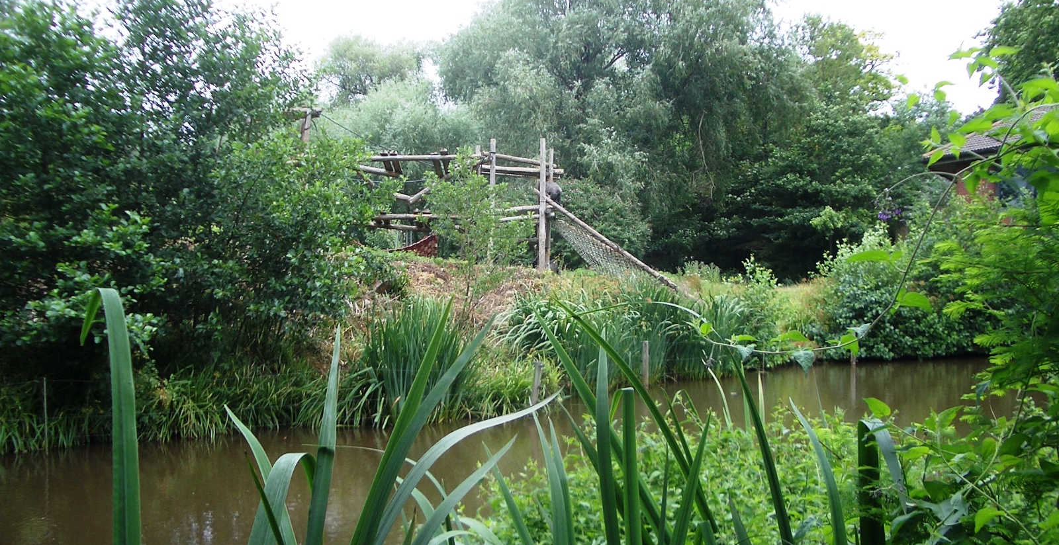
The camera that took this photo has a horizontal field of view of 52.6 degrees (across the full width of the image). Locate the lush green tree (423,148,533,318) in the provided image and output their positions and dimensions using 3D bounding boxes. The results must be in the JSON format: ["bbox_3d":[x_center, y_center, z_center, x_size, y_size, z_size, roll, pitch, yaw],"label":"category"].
[{"bbox_3d":[-0.776,-0.595,16.200,1.650,2.600,1.500,0,1,0],"label":"lush green tree"}]

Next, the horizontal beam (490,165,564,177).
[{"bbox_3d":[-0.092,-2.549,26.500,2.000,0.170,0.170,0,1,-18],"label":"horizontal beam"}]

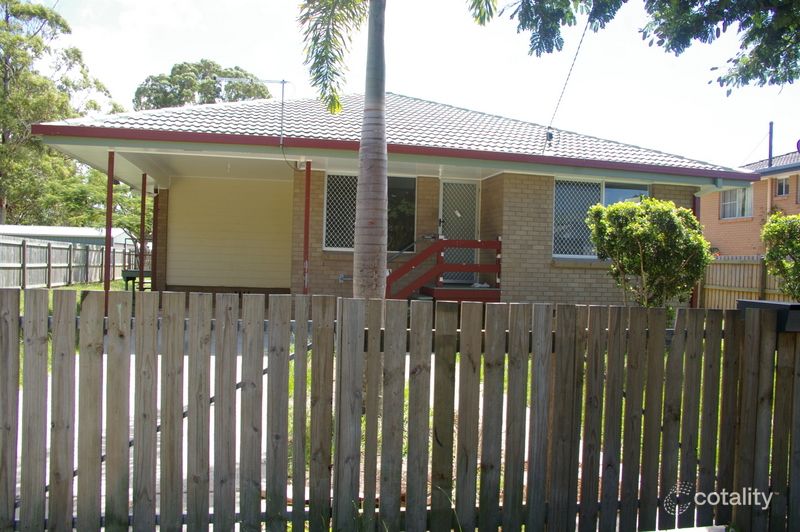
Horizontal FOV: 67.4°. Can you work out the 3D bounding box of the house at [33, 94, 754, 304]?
[{"bbox_3d":[-0.379,-1.883,16.081,13.200,5.950,11.500,2,1,-12],"label":"house"}]

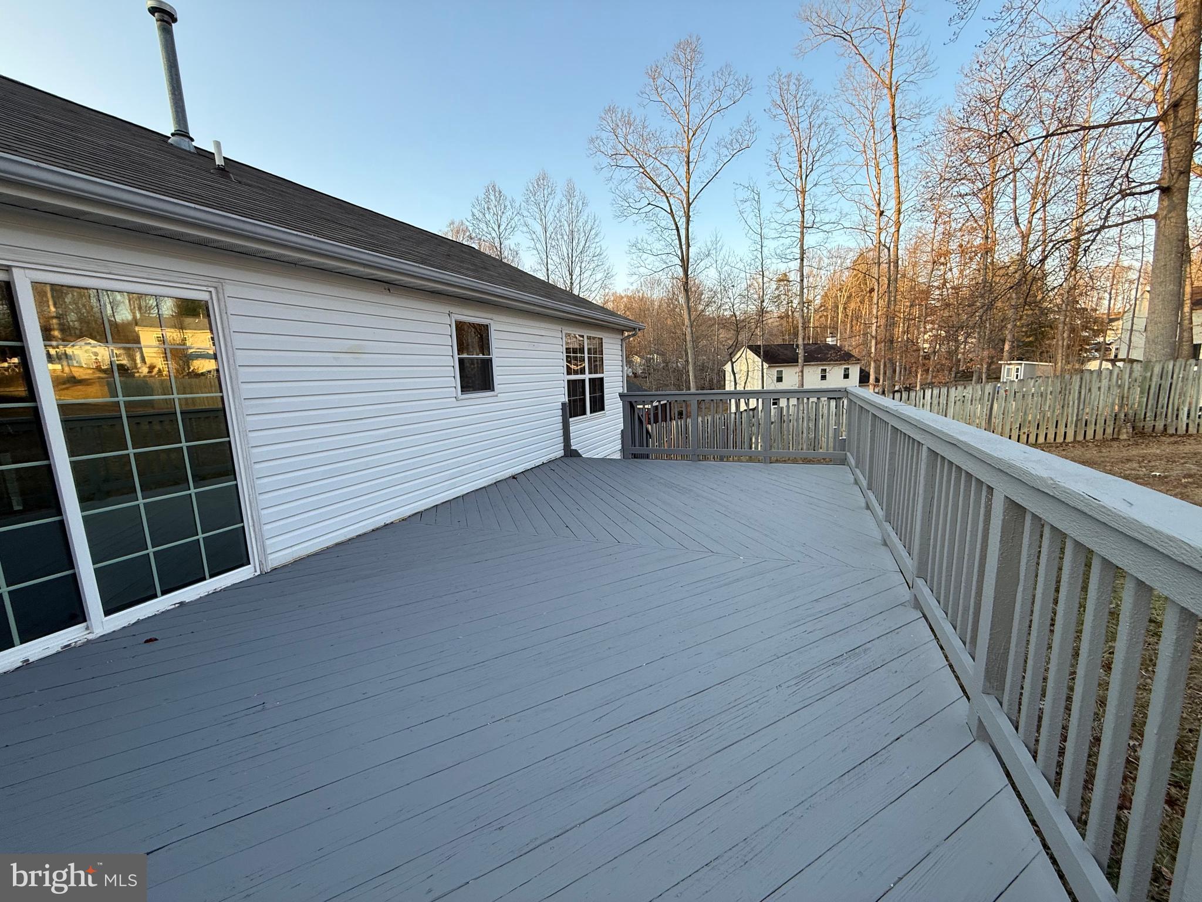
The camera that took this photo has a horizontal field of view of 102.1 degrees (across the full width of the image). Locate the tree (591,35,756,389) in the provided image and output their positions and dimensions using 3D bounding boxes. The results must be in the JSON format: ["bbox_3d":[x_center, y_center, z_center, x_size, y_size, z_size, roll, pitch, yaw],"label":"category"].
[{"bbox_3d":[4.319,-12.608,29.627,9.580,22.940,9.110,0,10,8],"label":"tree"}]

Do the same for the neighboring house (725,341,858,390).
[{"bbox_3d":[22.434,-8.652,57.696,13.030,7.540,7.910,-5,10,-21],"label":"neighboring house"}]

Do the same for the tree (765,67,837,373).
[{"bbox_3d":[12.466,-12.246,30.964,3.980,21.730,3.980,2,10,21],"label":"tree"}]

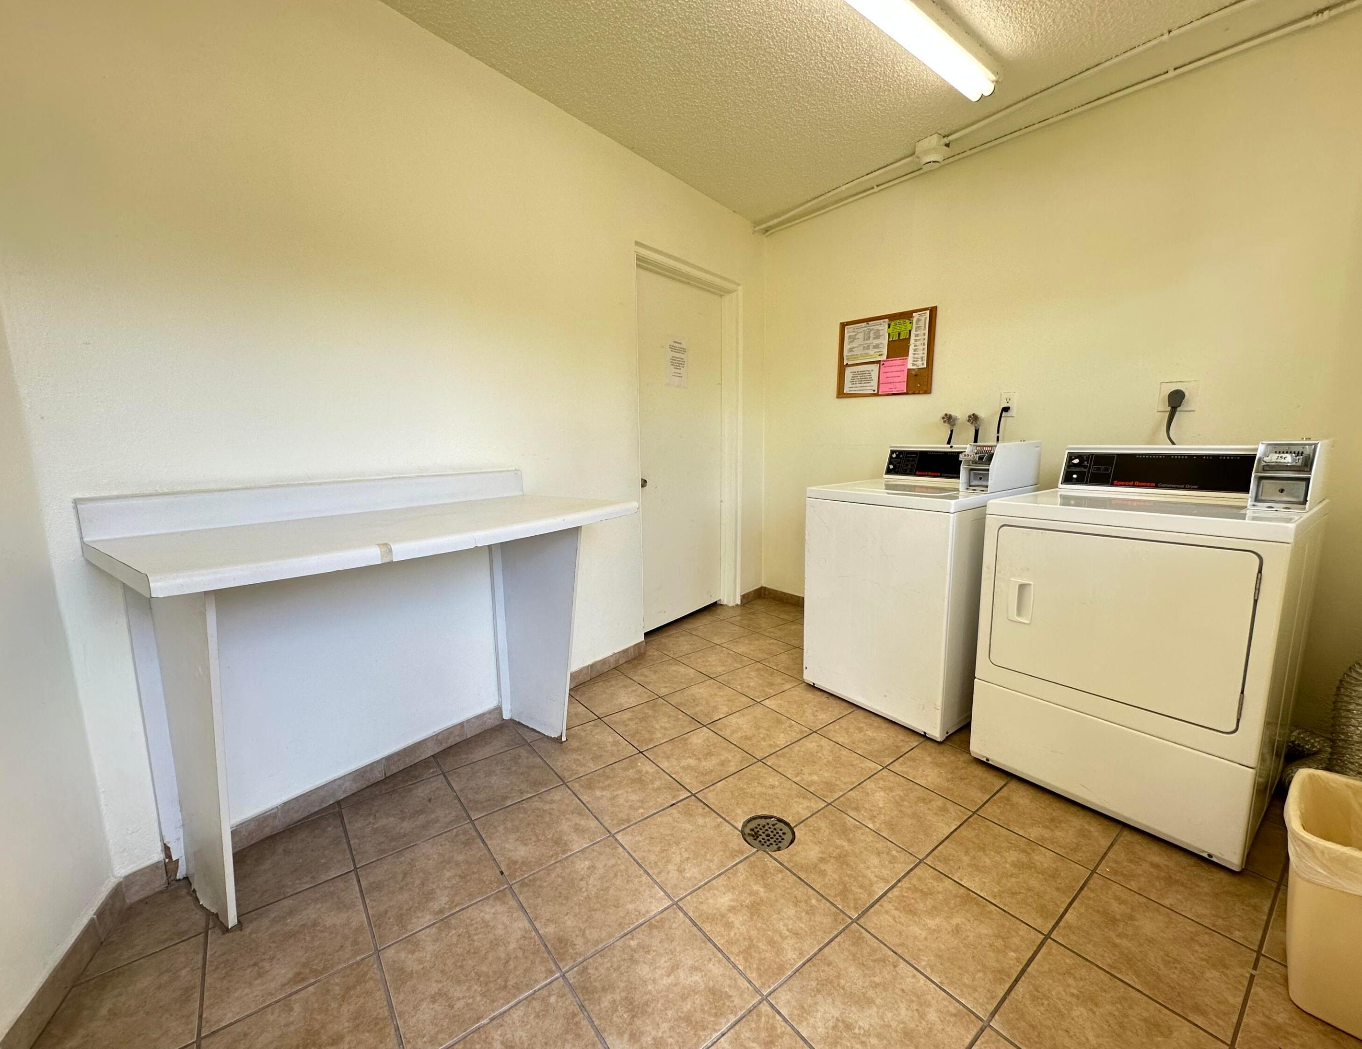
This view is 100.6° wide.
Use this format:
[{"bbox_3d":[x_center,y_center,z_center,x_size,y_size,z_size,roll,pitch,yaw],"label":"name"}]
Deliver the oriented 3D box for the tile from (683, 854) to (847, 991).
[{"bbox_3d":[0.201,0.950,1.383,0.300,0.010,0.300,-7,12,-37],"label":"tile"}]

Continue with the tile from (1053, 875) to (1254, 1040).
[{"bbox_3d":[1.068,0.961,1.284,0.302,0.010,0.302,-8,12,-37],"label":"tile"}]

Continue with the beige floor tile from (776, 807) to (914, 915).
[{"bbox_3d":[0.443,0.919,1.568,0.300,0.010,0.300,-7,12,-37],"label":"beige floor tile"}]

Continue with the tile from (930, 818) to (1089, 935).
[{"bbox_3d":[0.879,0.924,1.525,0.302,0.010,0.302,-8,12,-37],"label":"tile"}]

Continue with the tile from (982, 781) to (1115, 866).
[{"bbox_3d":[1.107,0.885,1.690,0.298,0.010,0.298,-7,11,-37],"label":"tile"}]

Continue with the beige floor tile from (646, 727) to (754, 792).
[{"bbox_3d":[0.069,0.850,2.061,0.302,0.010,0.302,-8,12,-37],"label":"beige floor tile"}]

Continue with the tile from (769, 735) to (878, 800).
[{"bbox_3d":[0.497,0.849,1.991,0.300,0.010,0.300,-7,12,-37],"label":"tile"}]

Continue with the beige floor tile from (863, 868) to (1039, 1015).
[{"bbox_3d":[0.626,0.949,1.322,0.298,0.010,0.298,-7,11,-37],"label":"beige floor tile"}]

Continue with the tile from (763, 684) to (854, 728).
[{"bbox_3d":[0.547,0.773,2.401,0.298,0.010,0.298,-7,11,-37],"label":"tile"}]

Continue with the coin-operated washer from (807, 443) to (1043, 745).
[{"bbox_3d":[1.046,0.199,2.501,0.716,1.103,0.651,-7,11,-37],"label":"coin-operated washer"}]

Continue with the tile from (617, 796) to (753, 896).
[{"bbox_3d":[0.014,0.910,1.621,0.300,0.010,0.300,-7,12,-37],"label":"tile"}]

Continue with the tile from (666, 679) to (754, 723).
[{"bbox_3d":[0.120,0.767,2.454,0.298,0.010,0.298,-7,11,-37],"label":"tile"}]

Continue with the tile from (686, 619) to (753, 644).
[{"bbox_3d":[0.233,0.629,3.312,0.300,0.010,0.300,-7,12,-37],"label":"tile"}]

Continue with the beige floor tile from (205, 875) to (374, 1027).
[{"bbox_3d":[-0.898,0.963,1.304,0.300,0.010,0.300,-7,12,-37],"label":"beige floor tile"}]

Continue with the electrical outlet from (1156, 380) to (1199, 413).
[{"bbox_3d":[1.933,-0.496,2.200,0.015,0.115,0.115,-8,12,-39],"label":"electrical outlet"}]

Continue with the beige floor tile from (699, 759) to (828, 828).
[{"bbox_3d":[0.253,0.874,1.796,0.298,0.010,0.298,-7,11,-37],"label":"beige floor tile"}]

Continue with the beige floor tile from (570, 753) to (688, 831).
[{"bbox_3d":[-0.174,0.884,1.875,0.302,0.010,0.302,-8,12,-37],"label":"beige floor tile"}]

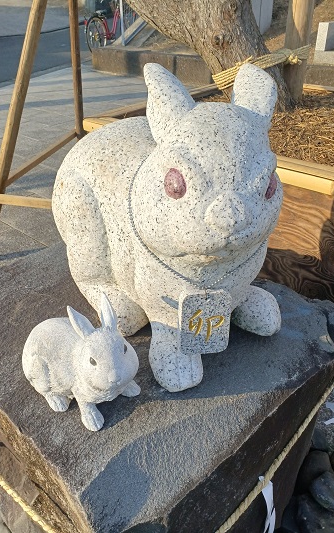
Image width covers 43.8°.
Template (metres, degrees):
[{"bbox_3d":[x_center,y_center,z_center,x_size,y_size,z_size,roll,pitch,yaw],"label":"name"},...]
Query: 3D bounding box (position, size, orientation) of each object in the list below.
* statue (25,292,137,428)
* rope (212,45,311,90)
[{"bbox_3d":[-0.130,0.103,0.565,0.160,0.168,0.103,24,41,34],"label":"statue"},{"bbox_3d":[0.399,-0.840,1.754,0.400,0.170,0.220,-2,33,0],"label":"rope"}]

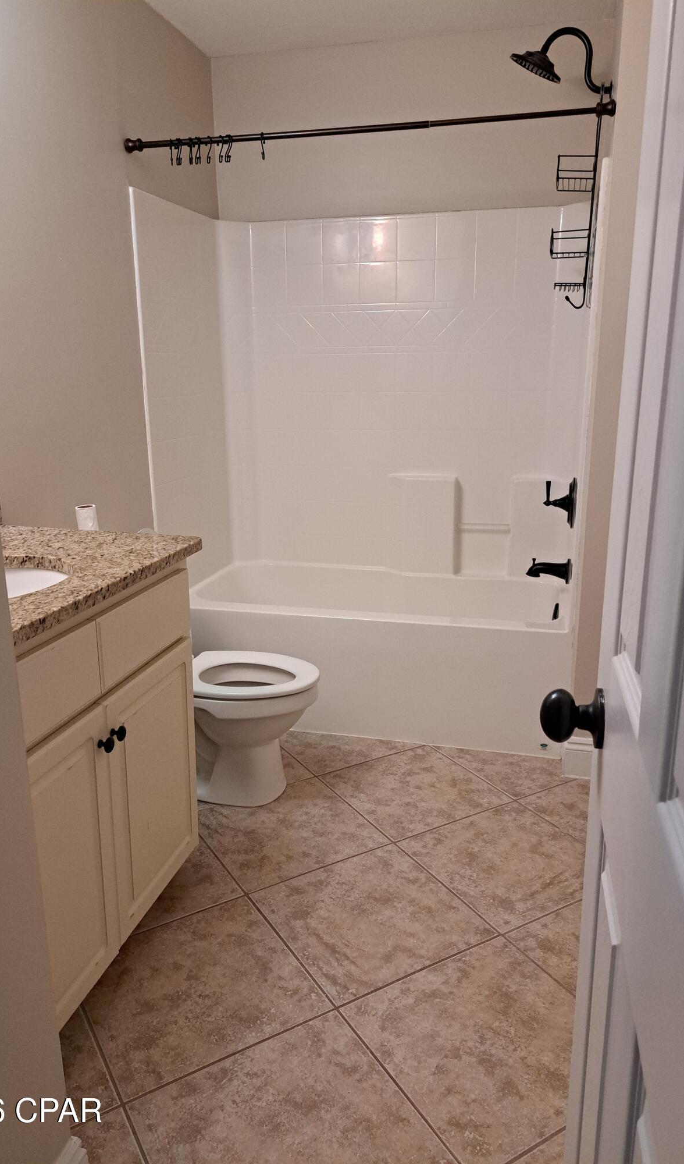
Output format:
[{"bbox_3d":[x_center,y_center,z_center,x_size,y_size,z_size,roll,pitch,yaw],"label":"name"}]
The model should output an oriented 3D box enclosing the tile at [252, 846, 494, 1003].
[{"bbox_3d":[0.071,0.835,2.024,0.455,0.010,0.455,-9,16,-30],"label":"tile"}]

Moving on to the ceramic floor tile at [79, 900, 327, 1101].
[{"bbox_3d":[-0.324,0.894,1.796,0.455,0.010,0.455,-9,16,-30],"label":"ceramic floor tile"}]

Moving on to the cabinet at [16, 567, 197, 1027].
[{"bbox_3d":[-0.749,0.447,1.757,0.553,0.880,0.925,3,15,13],"label":"cabinet"}]

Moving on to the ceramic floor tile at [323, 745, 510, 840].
[{"bbox_3d":[0.232,0.679,2.635,0.455,0.010,0.455,-9,16,-30],"label":"ceramic floor tile"}]

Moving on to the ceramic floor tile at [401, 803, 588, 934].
[{"bbox_3d":[0.467,0.776,2.251,0.455,0.010,0.455,-9,16,-30],"label":"ceramic floor tile"}]

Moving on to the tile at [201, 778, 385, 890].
[{"bbox_3d":[-0.164,0.739,2.407,0.455,0.010,0.455,-9,16,-30],"label":"tile"}]

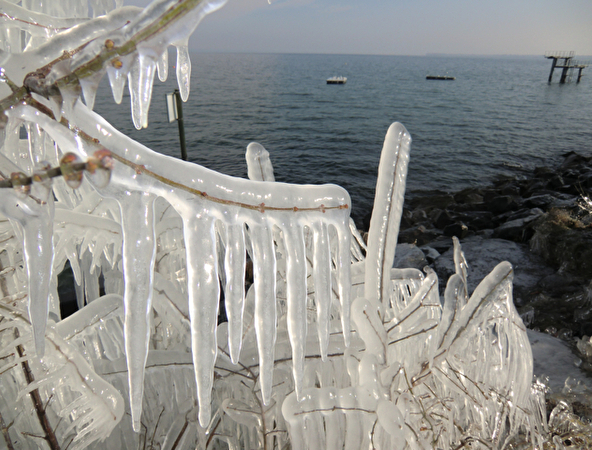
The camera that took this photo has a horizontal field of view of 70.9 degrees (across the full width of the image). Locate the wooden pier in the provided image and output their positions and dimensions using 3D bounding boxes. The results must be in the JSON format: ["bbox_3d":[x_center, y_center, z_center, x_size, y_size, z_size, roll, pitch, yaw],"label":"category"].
[{"bbox_3d":[48.327,-28.145,74.376,6.900,5.400,2.600,13,26,29],"label":"wooden pier"}]

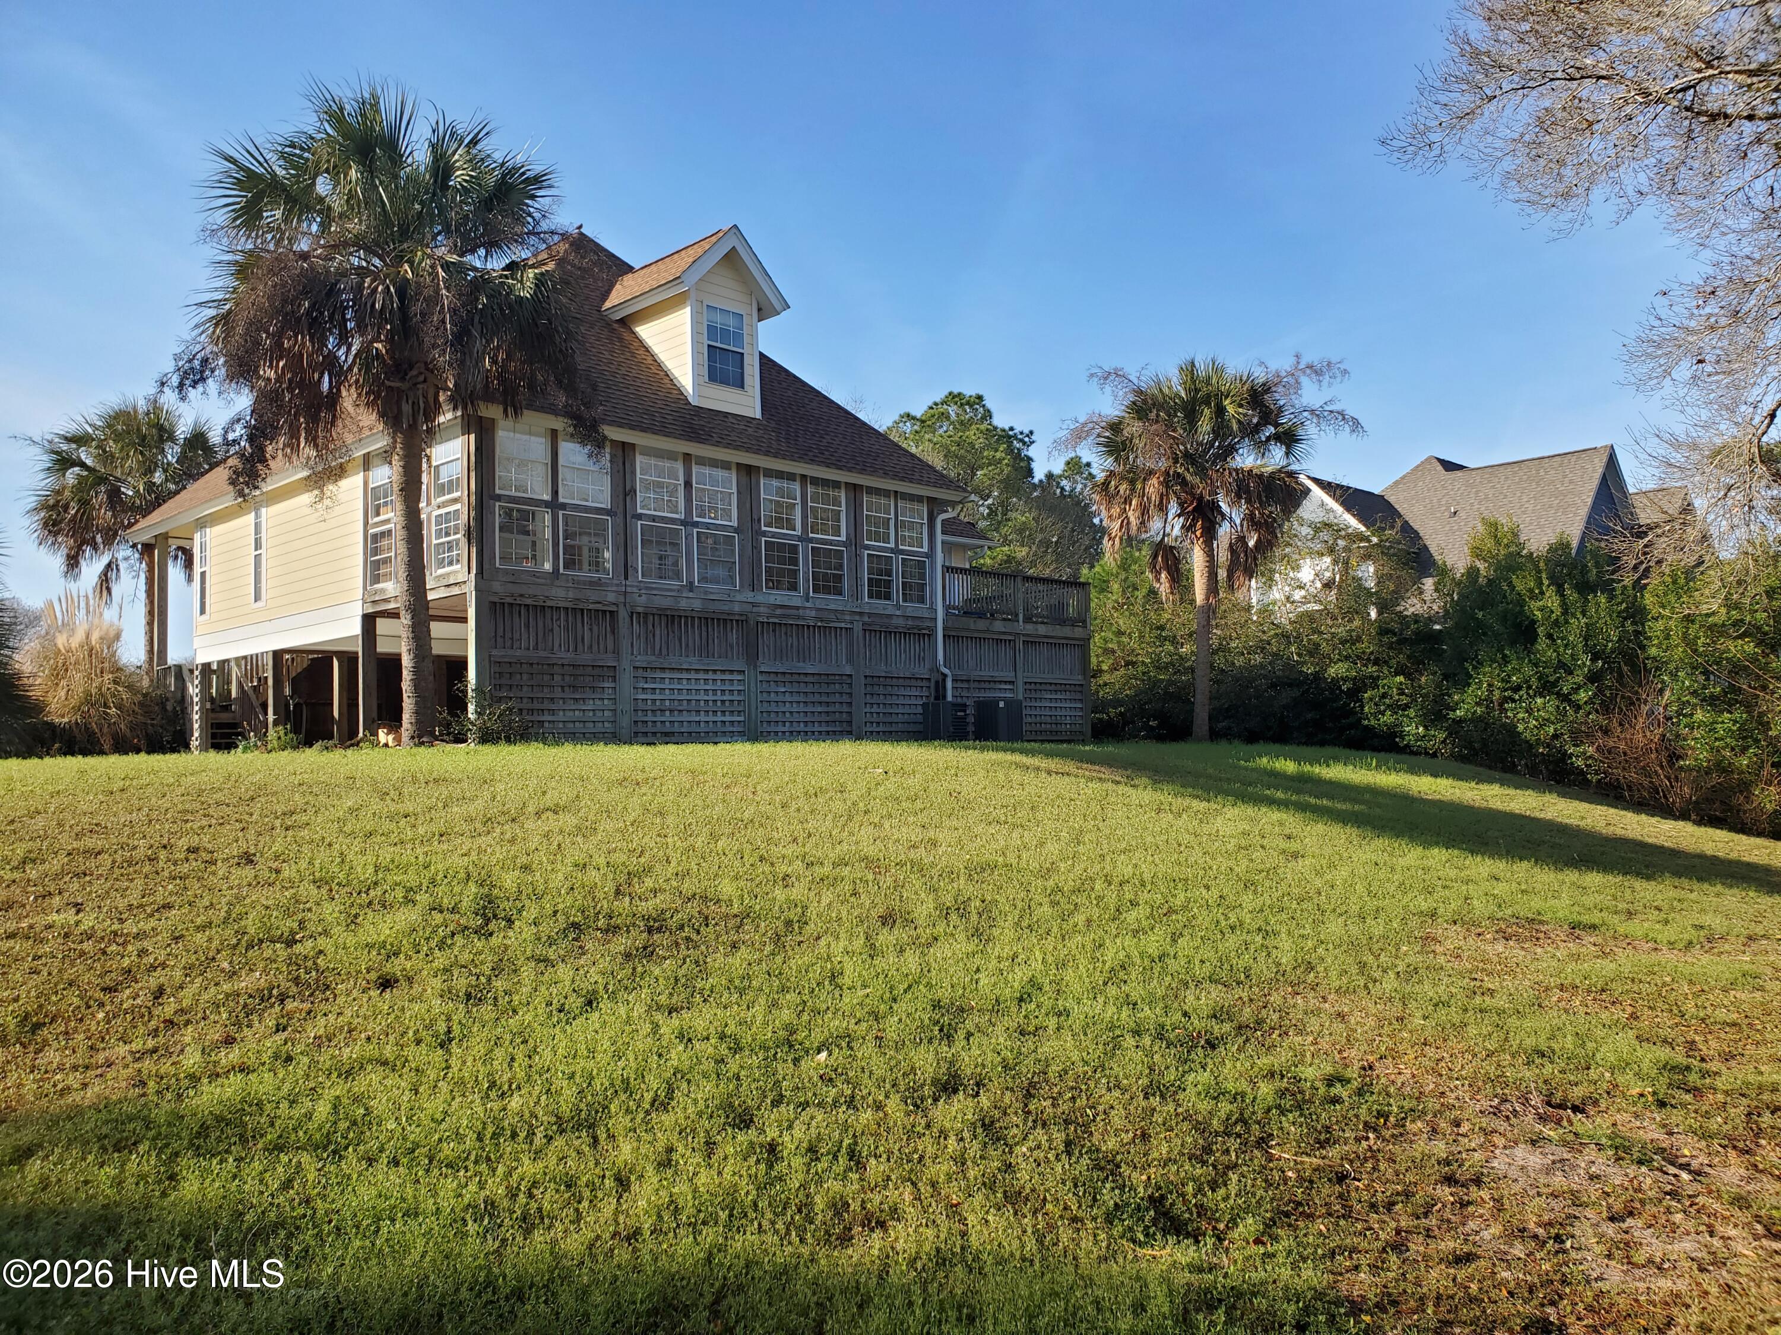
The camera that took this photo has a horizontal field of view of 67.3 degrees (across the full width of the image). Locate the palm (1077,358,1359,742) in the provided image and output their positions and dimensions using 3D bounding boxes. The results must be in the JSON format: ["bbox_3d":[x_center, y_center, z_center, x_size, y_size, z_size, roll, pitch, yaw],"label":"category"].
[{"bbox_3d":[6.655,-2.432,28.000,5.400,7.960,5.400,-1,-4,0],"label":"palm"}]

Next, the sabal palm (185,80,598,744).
[{"bbox_3d":[-6.170,-3.106,16.500,4.800,8.170,4.800,-1,-4,0],"label":"sabal palm"}]

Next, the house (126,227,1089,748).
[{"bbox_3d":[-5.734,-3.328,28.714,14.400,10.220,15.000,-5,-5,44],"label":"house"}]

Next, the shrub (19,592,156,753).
[{"bbox_3d":[-16.219,0.140,27.000,2.700,3.170,2.700,-1,-4,0],"label":"shrub"}]

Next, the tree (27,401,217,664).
[{"bbox_3d":[-17.751,-2.177,31.000,4.400,8.110,4.400,-1,-4,0],"label":"tree"}]

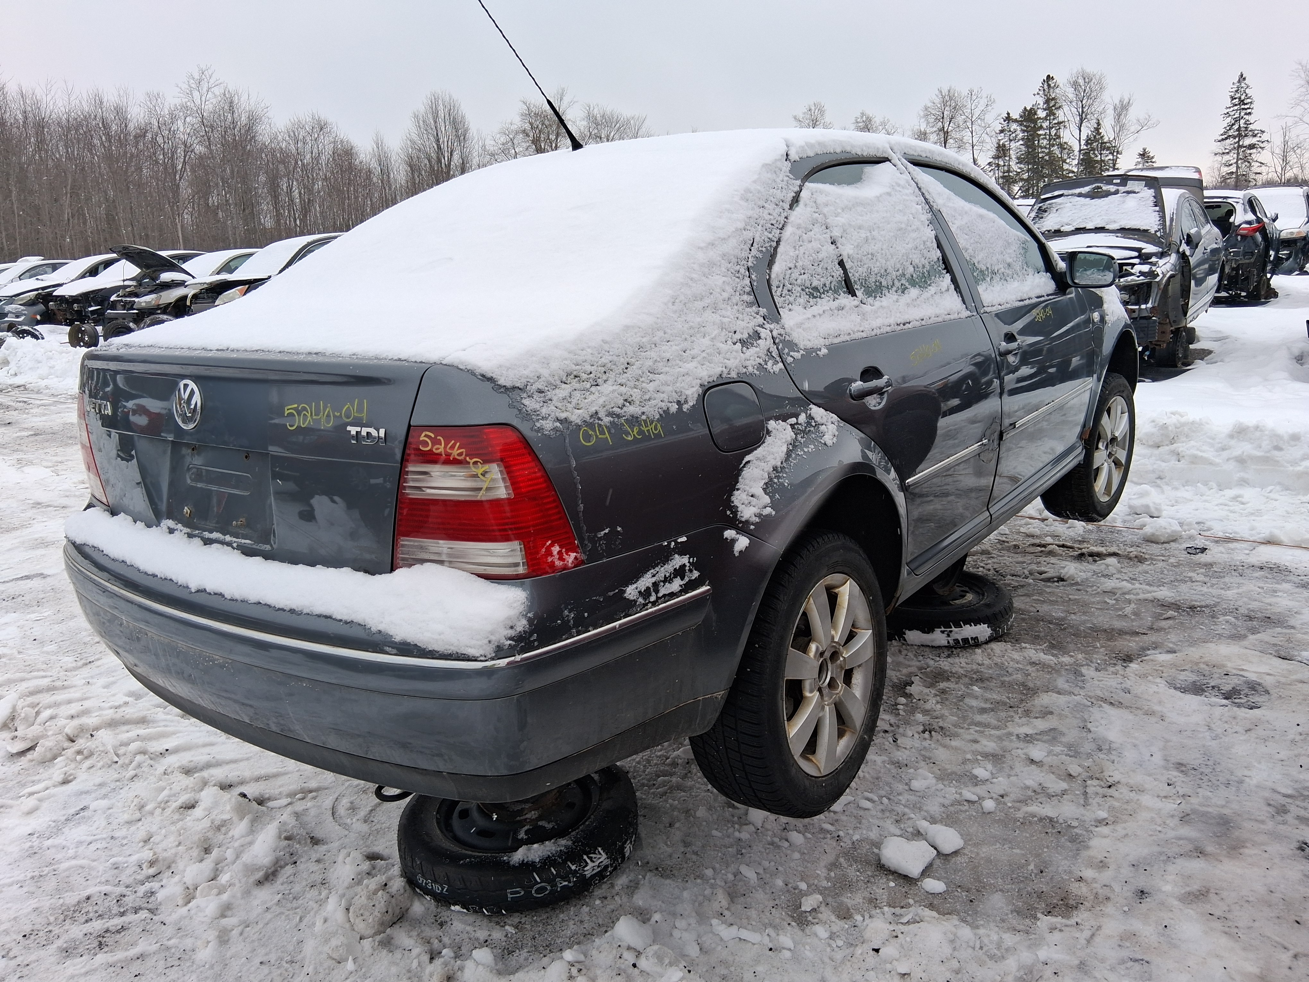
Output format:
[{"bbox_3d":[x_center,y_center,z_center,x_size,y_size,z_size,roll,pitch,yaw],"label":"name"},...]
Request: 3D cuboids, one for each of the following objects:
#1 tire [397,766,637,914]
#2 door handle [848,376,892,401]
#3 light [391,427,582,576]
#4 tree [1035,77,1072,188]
[{"bbox_3d":[-0.351,0.893,2.597,0.610,0.180,0.610,-3,13,0],"label":"tire"},{"bbox_3d":[0.444,-0.216,2.051,0.052,0.046,0.190,7,17,36],"label":"door handle"},{"bbox_3d":[-0.265,0.020,1.503,0.325,0.255,0.175,4,16,28],"label":"light"},{"bbox_3d":[26.402,-21.499,65.000,2.800,11.750,2.800,-3,13,0],"label":"tree"}]

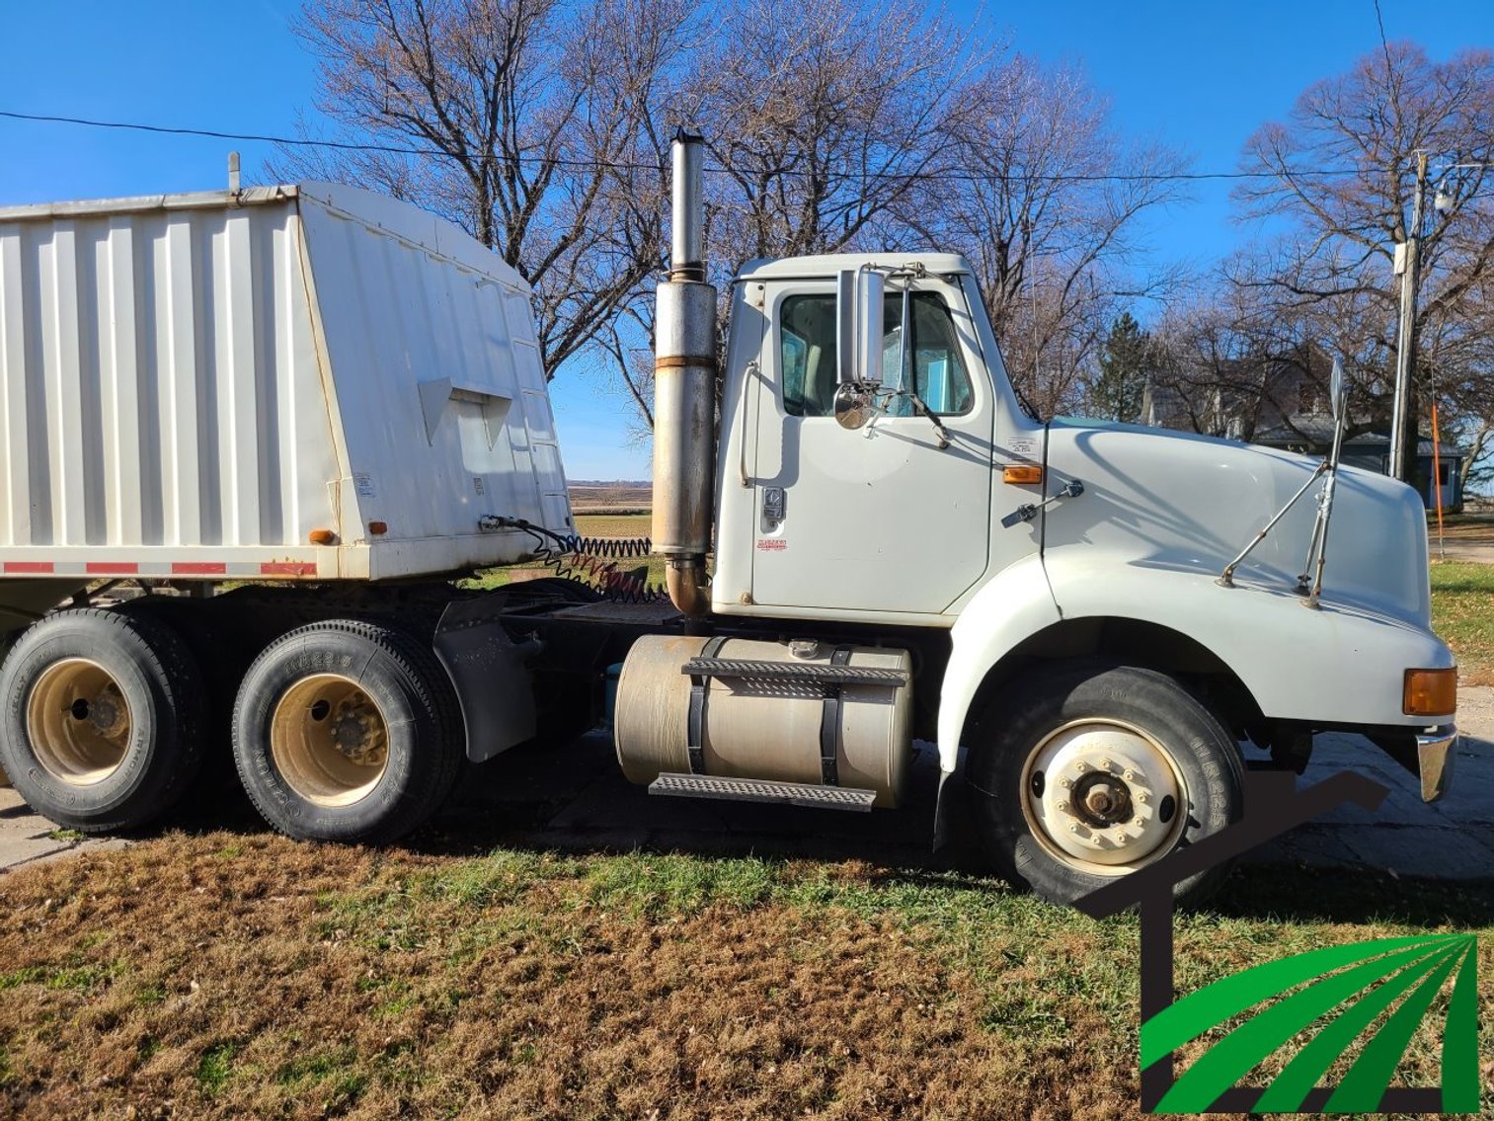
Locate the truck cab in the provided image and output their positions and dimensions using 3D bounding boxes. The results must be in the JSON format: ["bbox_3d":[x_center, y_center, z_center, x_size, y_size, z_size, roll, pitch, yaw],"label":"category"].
[{"bbox_3d":[1.438,-0.001,5.317,2.920,2.650,2.480,2,4,14],"label":"truck cab"}]

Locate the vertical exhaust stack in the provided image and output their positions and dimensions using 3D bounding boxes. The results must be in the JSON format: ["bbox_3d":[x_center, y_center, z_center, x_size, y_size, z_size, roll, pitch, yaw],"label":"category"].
[{"bbox_3d":[-0.258,-0.769,4.720,0.260,2.024,0.260,2,4,14],"label":"vertical exhaust stack"}]

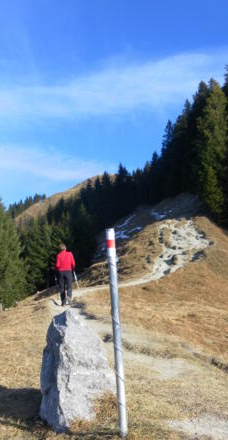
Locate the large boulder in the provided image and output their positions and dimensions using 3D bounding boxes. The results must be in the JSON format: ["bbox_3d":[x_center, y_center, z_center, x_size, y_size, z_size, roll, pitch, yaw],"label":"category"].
[{"bbox_3d":[-0.308,1.264,3.750,0.600,0.970,0.520,2,-7,-27],"label":"large boulder"}]

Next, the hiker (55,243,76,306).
[{"bbox_3d":[-1.363,1.531,12.500,0.560,1.760,0.420,-1,-6,2],"label":"hiker"}]

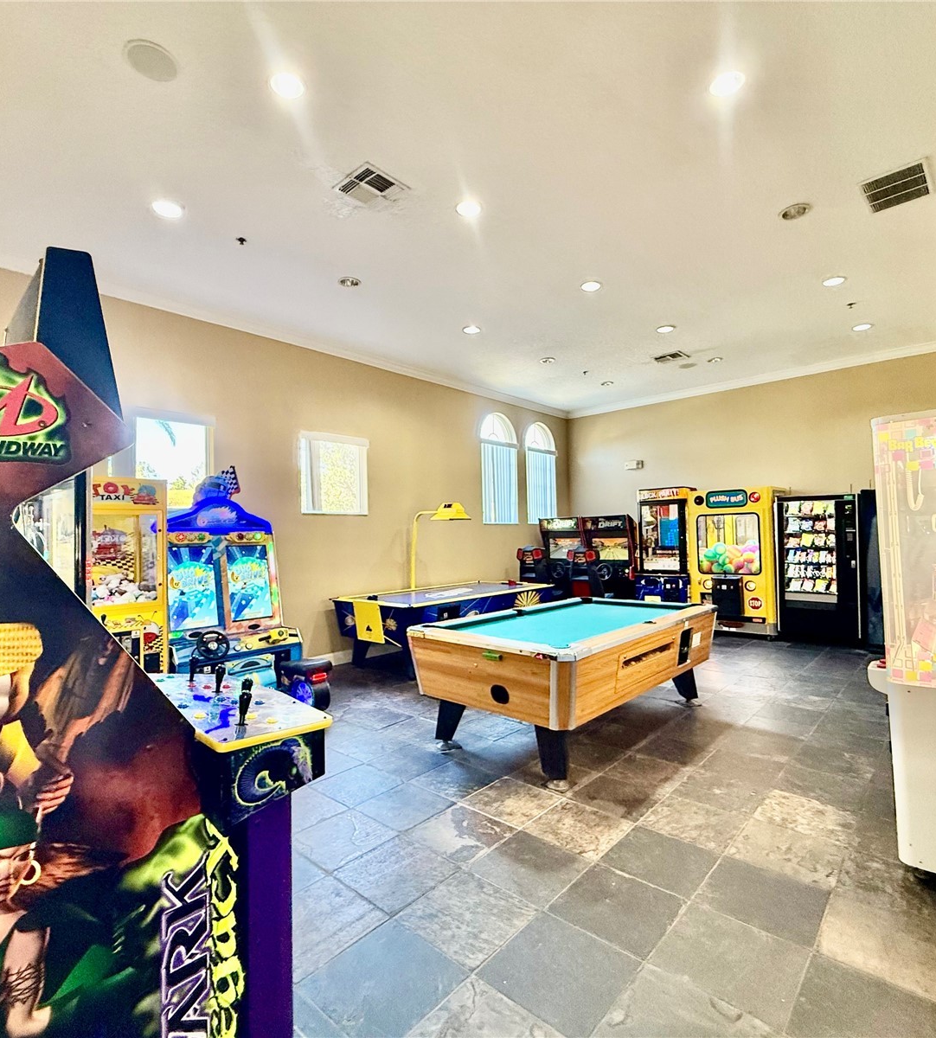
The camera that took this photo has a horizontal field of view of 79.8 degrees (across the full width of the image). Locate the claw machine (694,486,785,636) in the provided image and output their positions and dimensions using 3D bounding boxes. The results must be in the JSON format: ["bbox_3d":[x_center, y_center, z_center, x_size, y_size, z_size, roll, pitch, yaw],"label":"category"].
[{"bbox_3d":[3.873,0.612,7.980,1.030,2.030,0.910,-3,-3,42],"label":"claw machine"}]

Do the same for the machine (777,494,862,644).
[{"bbox_3d":[4.678,0.668,7.346,0.870,1.840,0.830,-3,-3,42],"label":"machine"}]

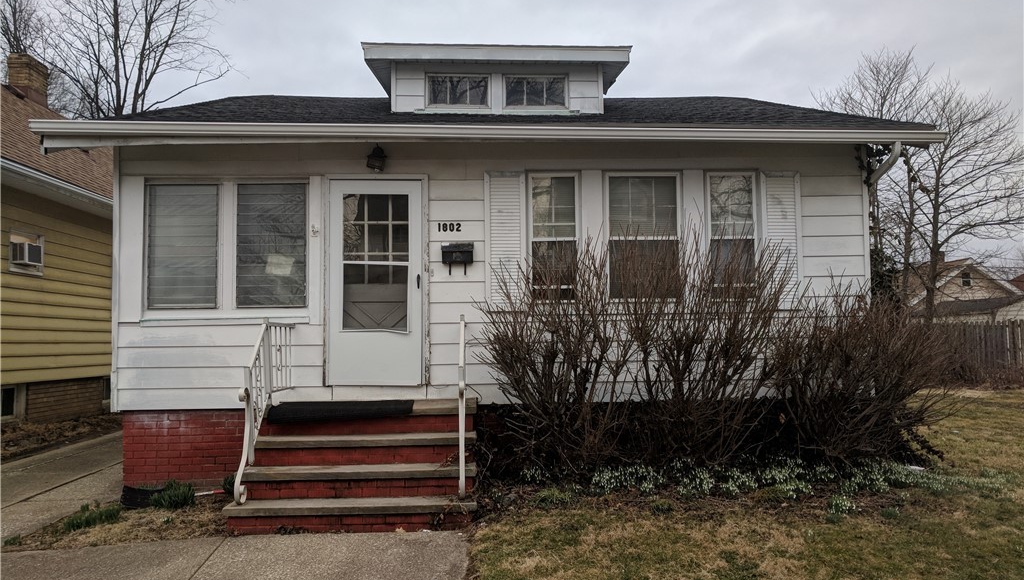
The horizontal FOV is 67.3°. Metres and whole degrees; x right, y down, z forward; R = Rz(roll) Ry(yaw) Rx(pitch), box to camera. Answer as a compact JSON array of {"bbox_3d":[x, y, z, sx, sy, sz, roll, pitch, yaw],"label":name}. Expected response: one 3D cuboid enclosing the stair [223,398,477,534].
[{"bbox_3d":[-1.234,1.426,6.538,1.830,0.811,1.805,0,-3,-4],"label":"stair"}]

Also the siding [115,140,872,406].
[{"bbox_3d":[-0.072,-0.168,7.604,7.460,2.567,0.170,0,-3,-4],"label":"siding"}]

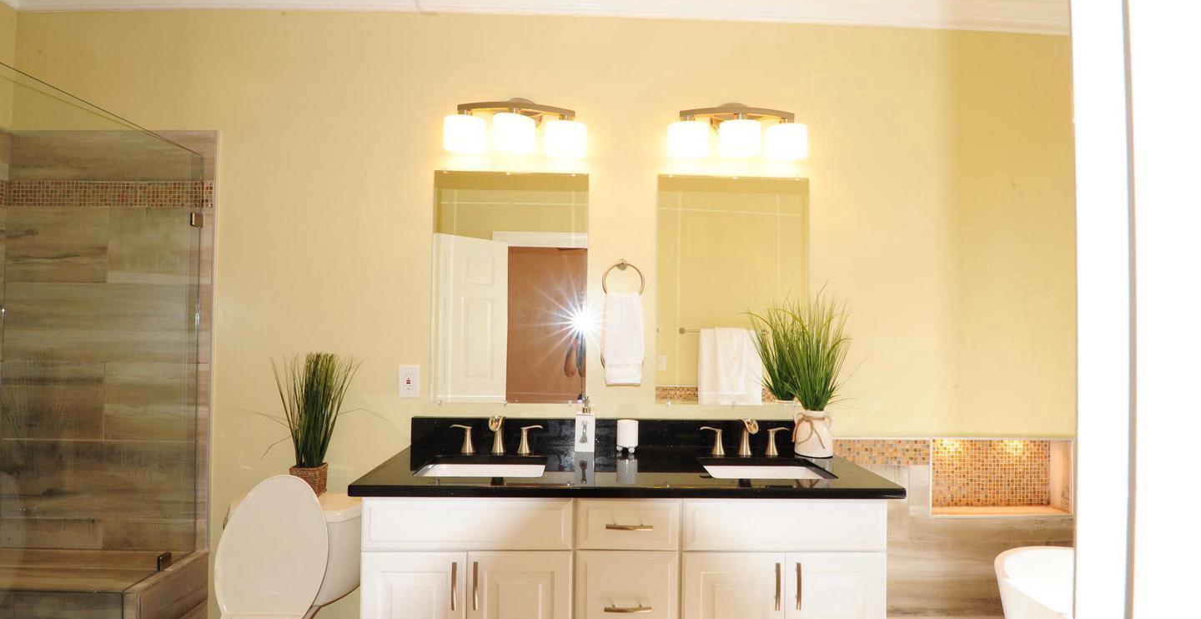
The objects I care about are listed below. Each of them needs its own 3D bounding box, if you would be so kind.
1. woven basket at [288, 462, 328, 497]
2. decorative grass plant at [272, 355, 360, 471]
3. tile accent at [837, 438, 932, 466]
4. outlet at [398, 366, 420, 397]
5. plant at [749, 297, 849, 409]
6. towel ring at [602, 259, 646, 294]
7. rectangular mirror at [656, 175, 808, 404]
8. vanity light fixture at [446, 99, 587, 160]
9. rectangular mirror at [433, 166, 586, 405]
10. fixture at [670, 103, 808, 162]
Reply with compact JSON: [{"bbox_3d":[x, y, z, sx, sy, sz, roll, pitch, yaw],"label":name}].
[{"bbox_3d":[-1.053,0.619,1.813,0.097,0.106,0.097,1,-2,-2],"label":"woven basket"},{"bbox_3d":[-1.031,0.365,1.803,0.306,0.411,0.230,1,-2,-2],"label":"decorative grass plant"},{"bbox_3d":[1.109,0.564,1.971,0.393,0.105,0.012,1,-2,-2],"label":"tile accent"},{"bbox_3d":[-0.738,0.278,1.929,0.081,0.119,0.012,1,-2,-2],"label":"outlet"},{"bbox_3d":[0.762,0.159,1.848,0.333,0.426,0.250,1,-2,-2],"label":"plant"},{"bbox_3d":[0.088,-0.107,1.941,0.164,0.159,0.066,1,-2,-2],"label":"towel ring"},{"bbox_3d":[0.525,-0.079,1.976,0.606,0.902,0.020,1,-2,-2],"label":"rectangular mirror"},{"bbox_3d":[-0.317,-0.711,1.898,0.535,0.256,0.175,1,-2,-2],"label":"vanity light fixture"},{"bbox_3d":[-0.349,-0.088,1.951,0.605,0.902,0.020,1,-2,-2],"label":"rectangular mirror"},{"bbox_3d":[0.523,-0.707,1.922,0.536,0.250,0.175,1,-2,-2],"label":"fixture"}]

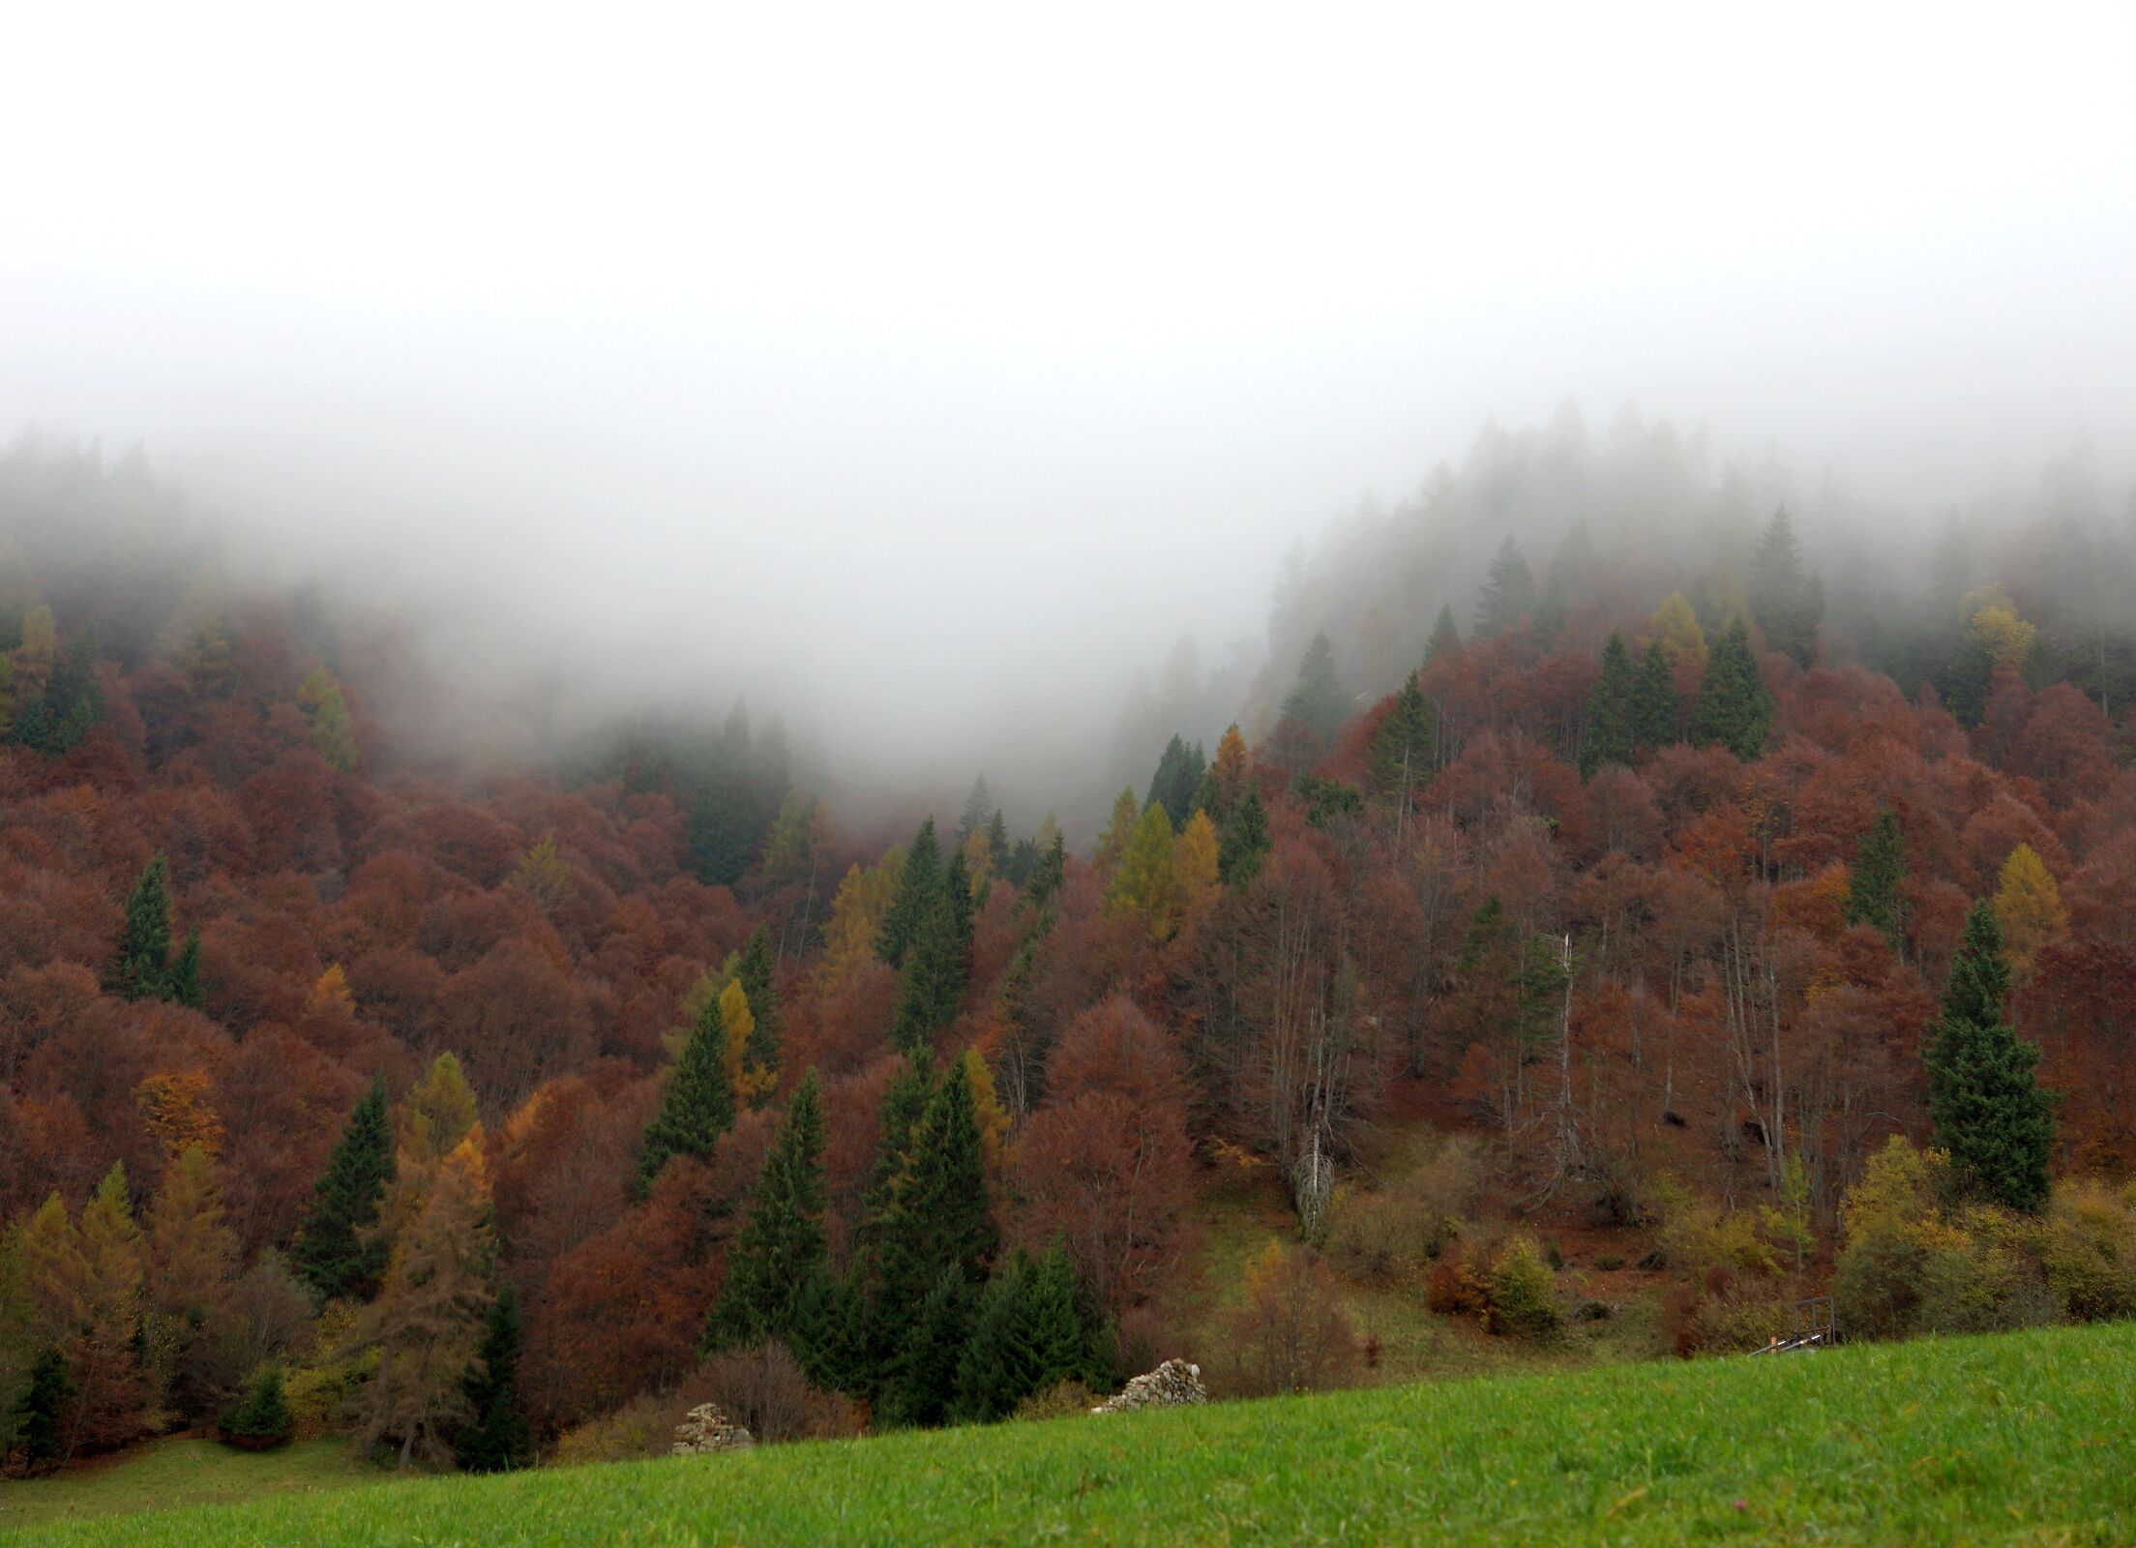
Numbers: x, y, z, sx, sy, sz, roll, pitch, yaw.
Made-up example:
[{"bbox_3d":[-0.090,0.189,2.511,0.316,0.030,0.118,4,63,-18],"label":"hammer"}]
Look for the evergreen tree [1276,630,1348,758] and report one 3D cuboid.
[{"bbox_3d":[30.700,-8.570,340.000,8.880,18.780,8.880,1,-10,0],"label":"evergreen tree"}]

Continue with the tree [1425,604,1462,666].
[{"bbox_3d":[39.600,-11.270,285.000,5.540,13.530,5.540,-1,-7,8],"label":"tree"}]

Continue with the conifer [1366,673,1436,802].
[{"bbox_3d":[29.490,-1.530,240.000,6.270,15.400,6.270,-1,-7,7],"label":"conifer"}]

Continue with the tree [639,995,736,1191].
[{"bbox_3d":[-22.090,20.260,158.990,5.600,14.500,5.600,0,-8,0],"label":"tree"}]

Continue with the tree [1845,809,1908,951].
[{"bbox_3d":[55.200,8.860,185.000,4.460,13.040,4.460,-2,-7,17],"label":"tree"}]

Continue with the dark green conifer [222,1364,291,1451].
[{"bbox_3d":[-42.080,32.820,140.000,3.550,4.550,3.550,1,-10,0],"label":"dark green conifer"}]

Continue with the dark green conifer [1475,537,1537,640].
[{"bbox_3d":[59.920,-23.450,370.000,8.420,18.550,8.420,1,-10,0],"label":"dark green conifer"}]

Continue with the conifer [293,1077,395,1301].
[{"bbox_3d":[-45.930,27.330,170.000,6.690,16.410,6.690,1,-10,0],"label":"conifer"}]

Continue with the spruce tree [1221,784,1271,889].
[{"bbox_3d":[17.090,7.680,260.000,4.880,13.780,4.880,1,-10,0],"label":"spruce tree"}]

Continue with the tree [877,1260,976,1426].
[{"bbox_3d":[-7.220,28.830,135.000,4.880,8.630,4.880,1,-10,0],"label":"tree"}]

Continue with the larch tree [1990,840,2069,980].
[{"bbox_3d":[78.330,12.900,220.000,6.190,14.670,6.190,1,-10,0],"label":"larch tree"}]

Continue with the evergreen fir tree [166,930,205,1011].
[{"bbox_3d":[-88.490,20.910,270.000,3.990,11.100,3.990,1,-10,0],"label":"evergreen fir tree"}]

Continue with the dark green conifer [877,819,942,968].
[{"bbox_3d":[-12.630,12.120,218.000,6.130,17.250,6.130,0,-7,-3],"label":"dark green conifer"}]

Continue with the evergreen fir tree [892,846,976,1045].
[{"bbox_3d":[-9.730,13.200,195.000,6.140,15.930,6.140,0,-7,-3],"label":"evergreen fir tree"}]

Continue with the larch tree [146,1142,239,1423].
[{"bbox_3d":[-41.690,24.700,129.030,4.800,14.000,4.800,0,-8,0],"label":"larch tree"}]

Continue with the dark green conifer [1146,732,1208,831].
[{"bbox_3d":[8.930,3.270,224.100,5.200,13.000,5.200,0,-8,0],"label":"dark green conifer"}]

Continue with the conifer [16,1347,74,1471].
[{"bbox_3d":[-40.760,25.400,108.000,2.240,4.960,2.240,3,-7,-20],"label":"conifer"}]

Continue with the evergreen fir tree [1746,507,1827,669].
[{"bbox_3d":[57.680,-13.890,218.890,6.200,16.000,6.200,0,-8,0],"label":"evergreen fir tree"}]

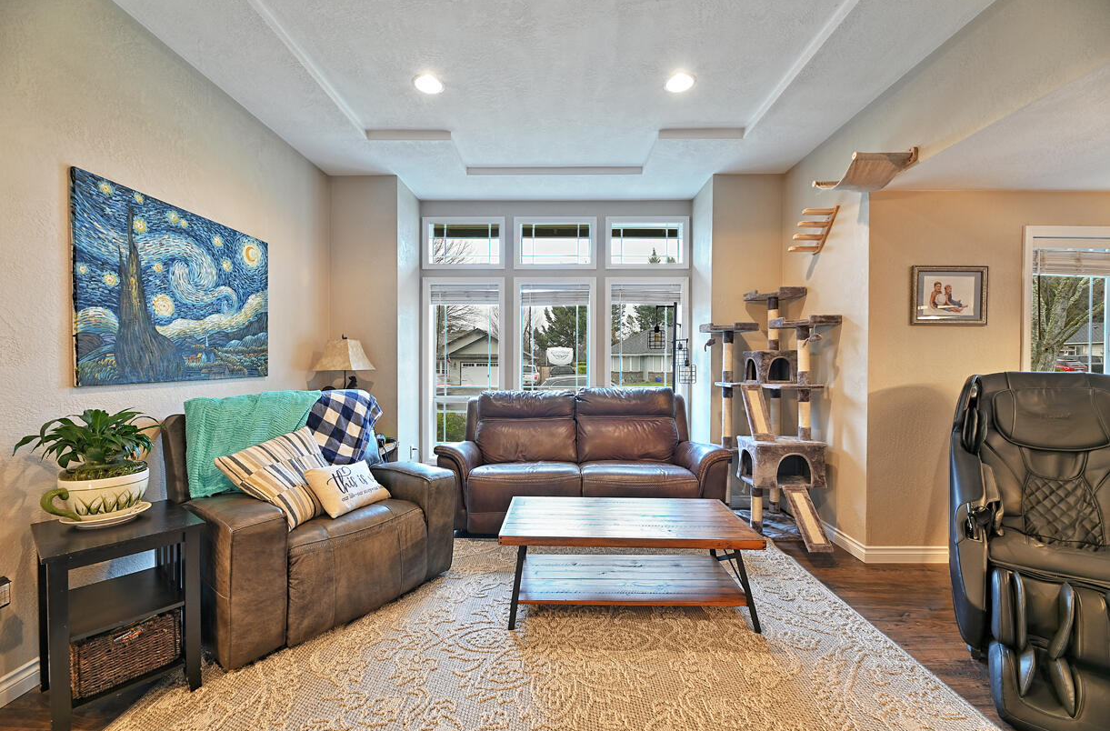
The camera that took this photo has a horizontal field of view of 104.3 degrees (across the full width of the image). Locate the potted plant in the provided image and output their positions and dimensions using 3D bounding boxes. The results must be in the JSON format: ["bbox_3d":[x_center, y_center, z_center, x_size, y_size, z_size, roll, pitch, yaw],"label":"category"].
[{"bbox_3d":[-1.885,0.412,1.770,0.380,0.460,0.410,1,1,41],"label":"potted plant"}]

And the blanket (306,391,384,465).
[{"bbox_3d":[-1.402,0.402,2.911,0.350,0.460,0.490,1,1,37],"label":"blanket"}]

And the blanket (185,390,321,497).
[{"bbox_3d":[-1.684,0.422,2.541,0.360,0.520,0.700,1,1,37],"label":"blanket"}]

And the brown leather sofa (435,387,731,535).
[{"bbox_3d":[0.222,0.760,3.855,2.300,1.060,1.040,0,1,0],"label":"brown leather sofa"}]

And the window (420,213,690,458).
[{"bbox_3d":[0.012,-0.284,4.527,2.790,2.540,0.090,0,1,0],"label":"window"}]

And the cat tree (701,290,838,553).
[{"bbox_3d":[1.665,0.330,3.435,0.770,1.930,0.980,0,1,0],"label":"cat tree"}]

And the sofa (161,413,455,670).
[{"bbox_3d":[-1.405,0.776,2.590,0.920,1.060,1.200,1,1,37],"label":"sofa"}]

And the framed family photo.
[{"bbox_3d":[2.565,-0.456,2.809,0.505,0.385,0.025,0,1,0],"label":"framed family photo"}]

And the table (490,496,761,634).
[{"bbox_3d":[0.378,1.081,2.449,1.310,0.455,0.630,0,1,2],"label":"table"}]

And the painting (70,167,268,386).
[{"bbox_3d":[-2.035,-0.382,2.435,0.035,0.930,1.220,0,1,1],"label":"painting"}]

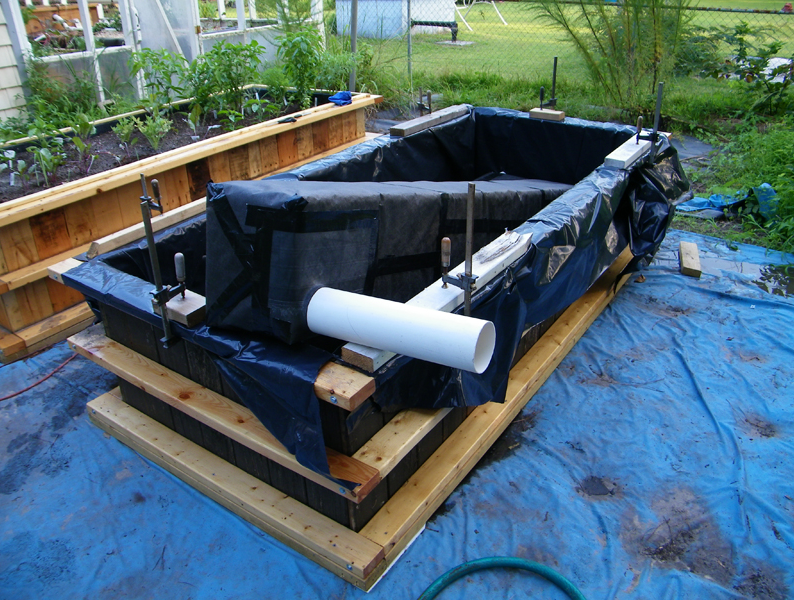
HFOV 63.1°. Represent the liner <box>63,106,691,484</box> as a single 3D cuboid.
[{"bbox_3d":[0.177,-0.188,2.694,1.340,0.590,2.480,18,35,31],"label":"liner"}]

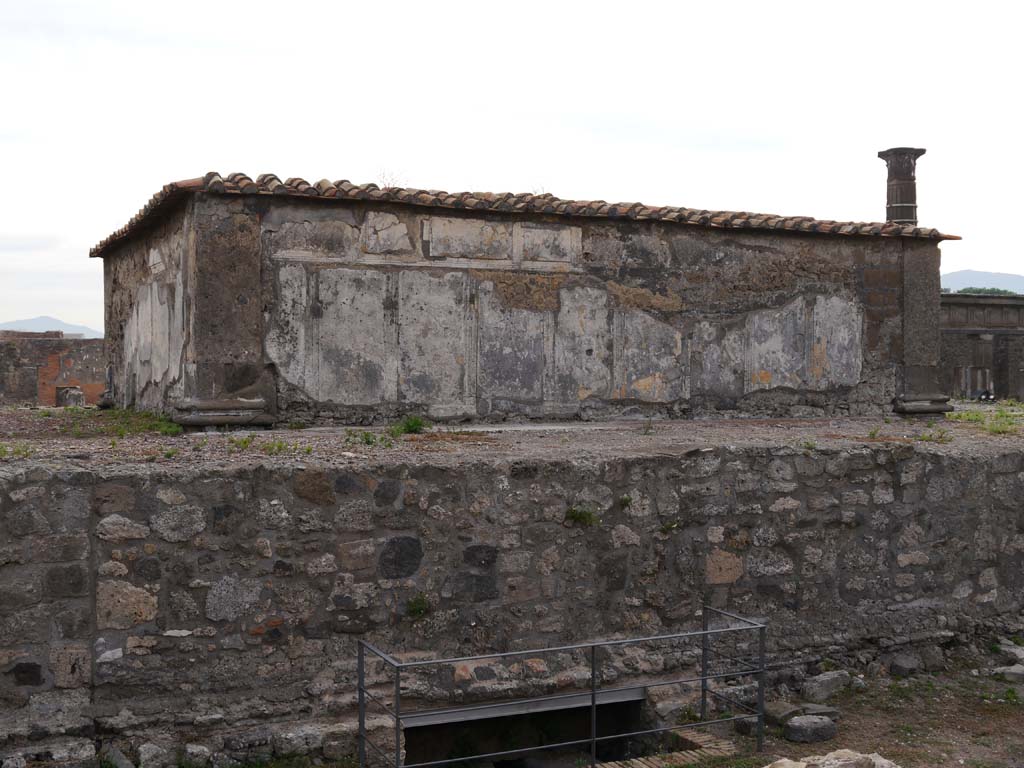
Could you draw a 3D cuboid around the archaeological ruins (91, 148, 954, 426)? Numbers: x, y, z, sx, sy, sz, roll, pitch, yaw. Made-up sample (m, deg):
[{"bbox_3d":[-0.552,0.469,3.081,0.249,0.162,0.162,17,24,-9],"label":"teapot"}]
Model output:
[{"bbox_3d":[-0.310,-1.130,22.700,12.900,3.200,9.600,0,1,-25],"label":"archaeological ruins"}]

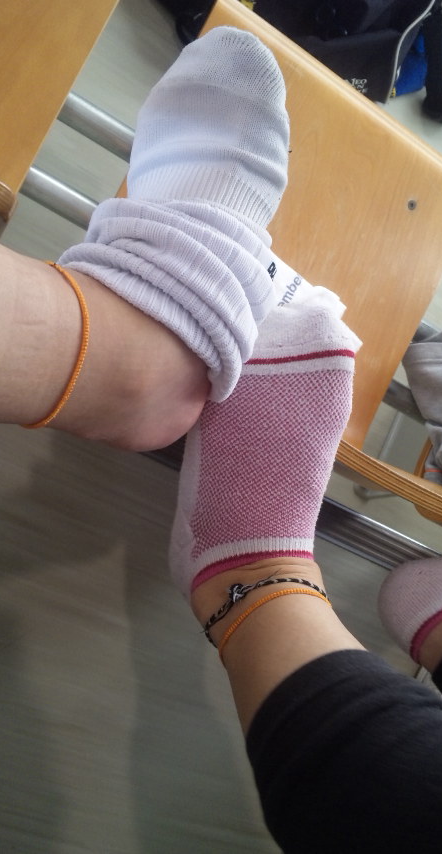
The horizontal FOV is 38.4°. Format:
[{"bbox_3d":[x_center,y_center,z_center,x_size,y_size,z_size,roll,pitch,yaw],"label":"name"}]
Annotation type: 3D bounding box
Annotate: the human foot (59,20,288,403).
[{"bbox_3d":[-0.023,-0.119,0.370,0.095,0.095,0.195,34,69,-57],"label":"human foot"}]

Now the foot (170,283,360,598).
[{"bbox_3d":[0.025,0.011,0.395,0.090,0.080,0.217,20,73,-16],"label":"foot"}]

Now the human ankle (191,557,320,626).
[{"bbox_3d":[0.023,0.103,0.385,0.066,0.075,0.045,-14,58,-25],"label":"human ankle"}]

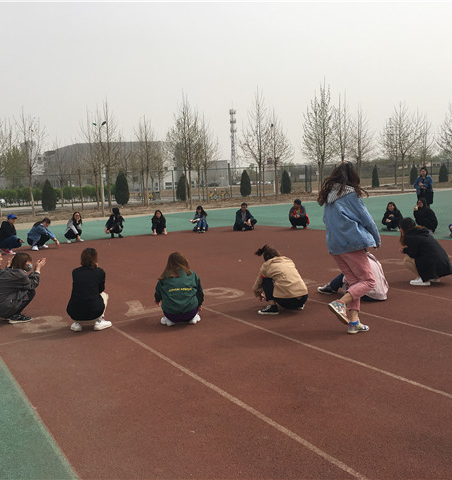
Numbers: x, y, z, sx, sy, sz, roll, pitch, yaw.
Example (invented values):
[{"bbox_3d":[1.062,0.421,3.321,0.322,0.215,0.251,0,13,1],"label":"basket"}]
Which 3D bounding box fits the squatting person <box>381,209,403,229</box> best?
[{"bbox_3d":[4.301,-0.592,13.784,0.500,0.700,0.550,-1,7,14],"label":"squatting person"}]

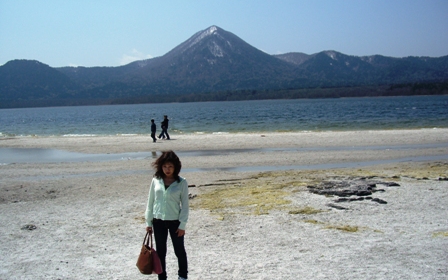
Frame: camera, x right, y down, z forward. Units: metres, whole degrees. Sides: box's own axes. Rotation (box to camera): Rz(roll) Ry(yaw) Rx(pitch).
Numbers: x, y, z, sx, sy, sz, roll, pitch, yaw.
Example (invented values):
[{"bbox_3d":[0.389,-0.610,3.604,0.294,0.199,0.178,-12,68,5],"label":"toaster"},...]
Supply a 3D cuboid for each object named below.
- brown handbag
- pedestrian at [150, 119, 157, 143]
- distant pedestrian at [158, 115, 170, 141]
[{"bbox_3d":[-0.853,1.293,5.629,0.170,0.440,0.360,-4,5,-30],"label":"brown handbag"},{"bbox_3d":[-4.769,-0.602,33.366,0.420,1.550,0.450,-1,4,3],"label":"pedestrian"},{"bbox_3d":[-4.219,-0.860,34.875,0.800,1.740,0.500,-2,4,0],"label":"distant pedestrian"}]

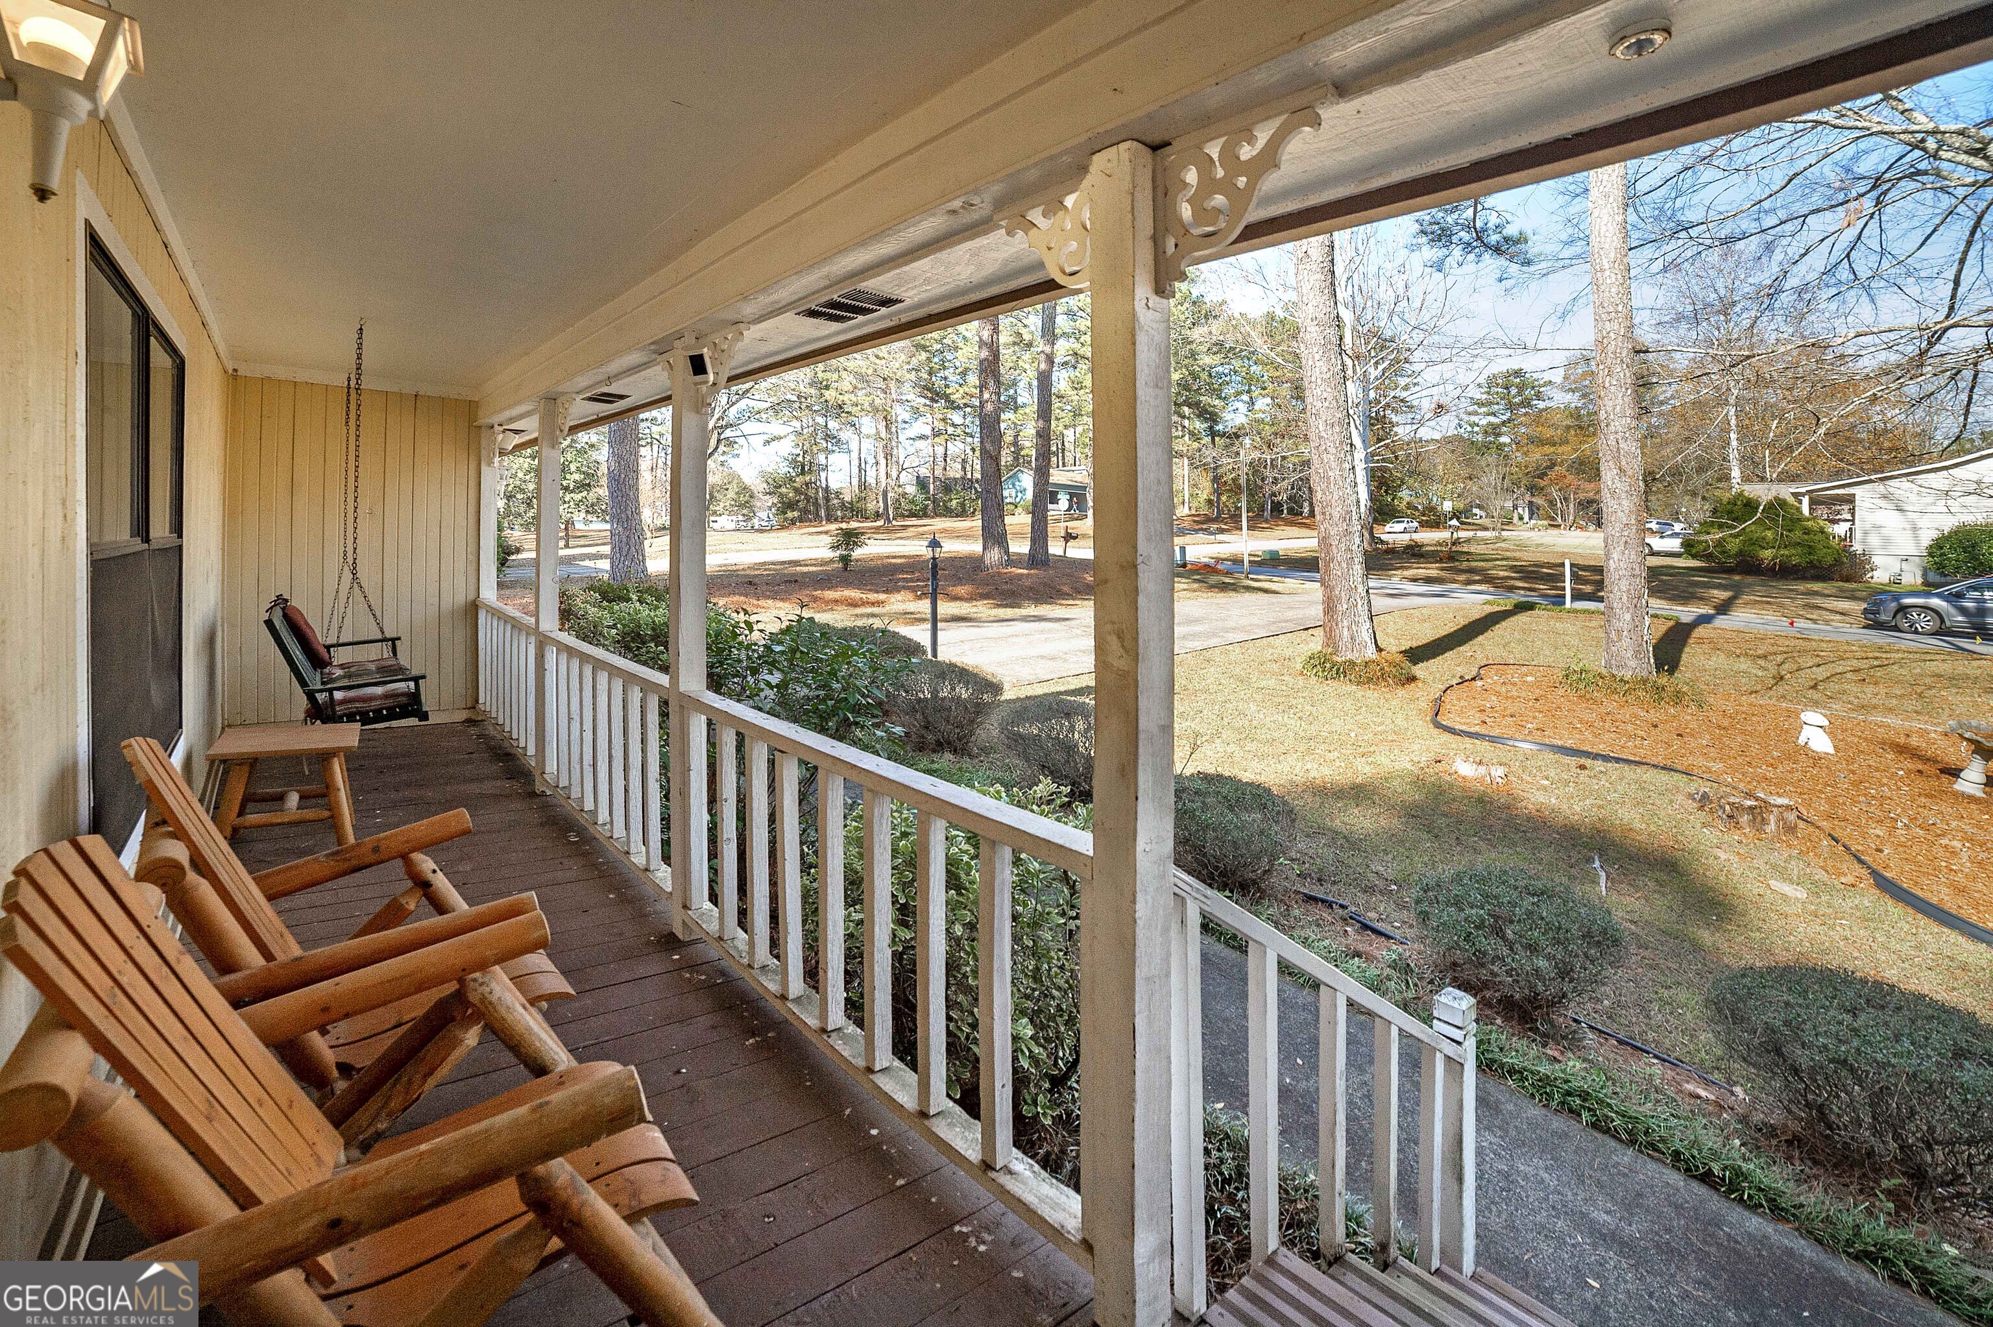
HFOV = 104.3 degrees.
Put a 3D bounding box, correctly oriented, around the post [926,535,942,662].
[{"bbox_3d":[-0.757,-0.514,9.300,0.220,2.000,0.220,-3,8,-42],"label":"post"}]

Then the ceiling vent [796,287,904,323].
[{"bbox_3d":[-0.463,-1.130,2.450,0.180,0.025,0.370,-3,8,-42],"label":"ceiling vent"}]

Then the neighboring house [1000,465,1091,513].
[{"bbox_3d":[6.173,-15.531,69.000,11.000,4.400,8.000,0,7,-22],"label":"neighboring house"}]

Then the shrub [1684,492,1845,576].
[{"bbox_3d":[26.734,-4.531,27.000,4.000,2.900,4.400,-3,8,-42],"label":"shrub"}]

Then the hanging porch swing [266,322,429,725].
[{"bbox_3d":[-3.323,-0.695,3.950,0.600,1.700,1.550,-3,8,-42],"label":"hanging porch swing"}]

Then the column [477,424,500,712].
[{"bbox_3d":[-3.742,-0.716,5.700,0.100,2.100,0.100,-3,8,-42],"label":"column"}]

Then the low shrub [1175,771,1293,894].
[{"bbox_3d":[1.403,1.034,4.700,0.880,0.690,0.900,-3,8,-42],"label":"low shrub"}]

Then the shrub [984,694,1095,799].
[{"bbox_3d":[0.452,0.645,6.000,1.050,0.760,1.080,3,6,0],"label":"shrub"}]

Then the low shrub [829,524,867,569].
[{"bbox_3d":[-3.840,-2.994,20.000,1.000,1.100,1.000,3,6,0],"label":"low shrub"}]

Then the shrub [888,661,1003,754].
[{"bbox_3d":[-0.499,0.398,7.200,1.080,0.840,1.120,3,6,0],"label":"shrub"}]

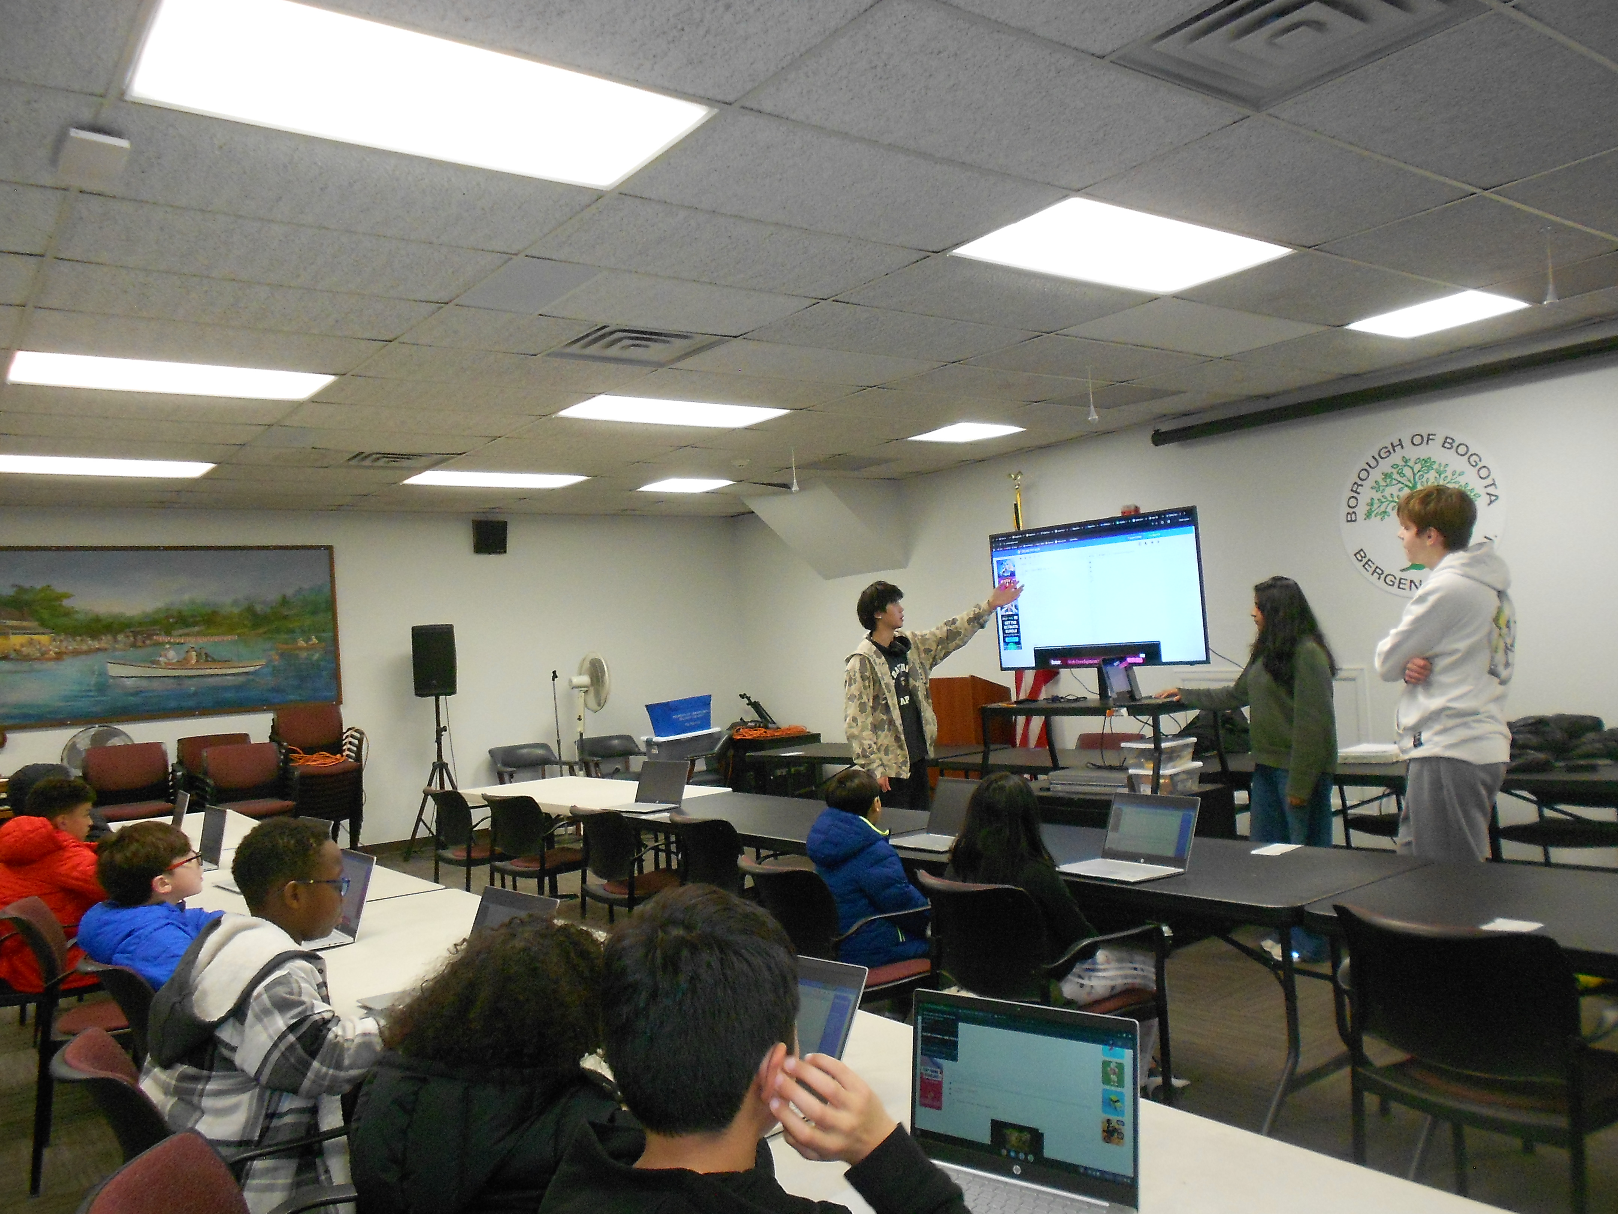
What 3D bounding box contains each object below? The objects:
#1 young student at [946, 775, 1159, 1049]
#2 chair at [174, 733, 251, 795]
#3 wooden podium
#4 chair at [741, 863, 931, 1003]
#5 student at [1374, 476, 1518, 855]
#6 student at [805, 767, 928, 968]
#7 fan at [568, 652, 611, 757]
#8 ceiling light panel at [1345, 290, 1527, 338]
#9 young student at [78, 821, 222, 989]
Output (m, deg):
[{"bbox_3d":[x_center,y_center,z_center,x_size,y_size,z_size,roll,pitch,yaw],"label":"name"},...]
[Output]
[{"bbox_3d":[0.779,1.038,3.686,0.760,1.060,0.440,-3,-2,-37],"label":"young student"},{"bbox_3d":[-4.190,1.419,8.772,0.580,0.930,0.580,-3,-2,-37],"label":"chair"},{"bbox_3d":[1.105,1.101,8.927,0.600,1.200,0.460,-5,-2,43],"label":"wooden podium"},{"bbox_3d":[0.109,1.235,4.029,0.580,0.830,0.560,-3,-2,-37],"label":"chair"},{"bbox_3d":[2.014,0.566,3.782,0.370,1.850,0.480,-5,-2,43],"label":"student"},{"bbox_3d":[0.260,1.077,4.082,0.600,1.080,0.420,-2,-2,-41],"label":"student"},{"bbox_3d":[-1.751,1.128,9.806,0.450,1.520,0.490,-3,-2,-37],"label":"fan"},{"bbox_3d":[2.814,-1.308,5.458,0.600,0.050,0.600,-3,-2,-37],"label":"ceiling light panel"},{"bbox_3d":[-1.765,1.203,3.498,0.580,1.200,0.460,-2,-2,-45],"label":"young student"}]

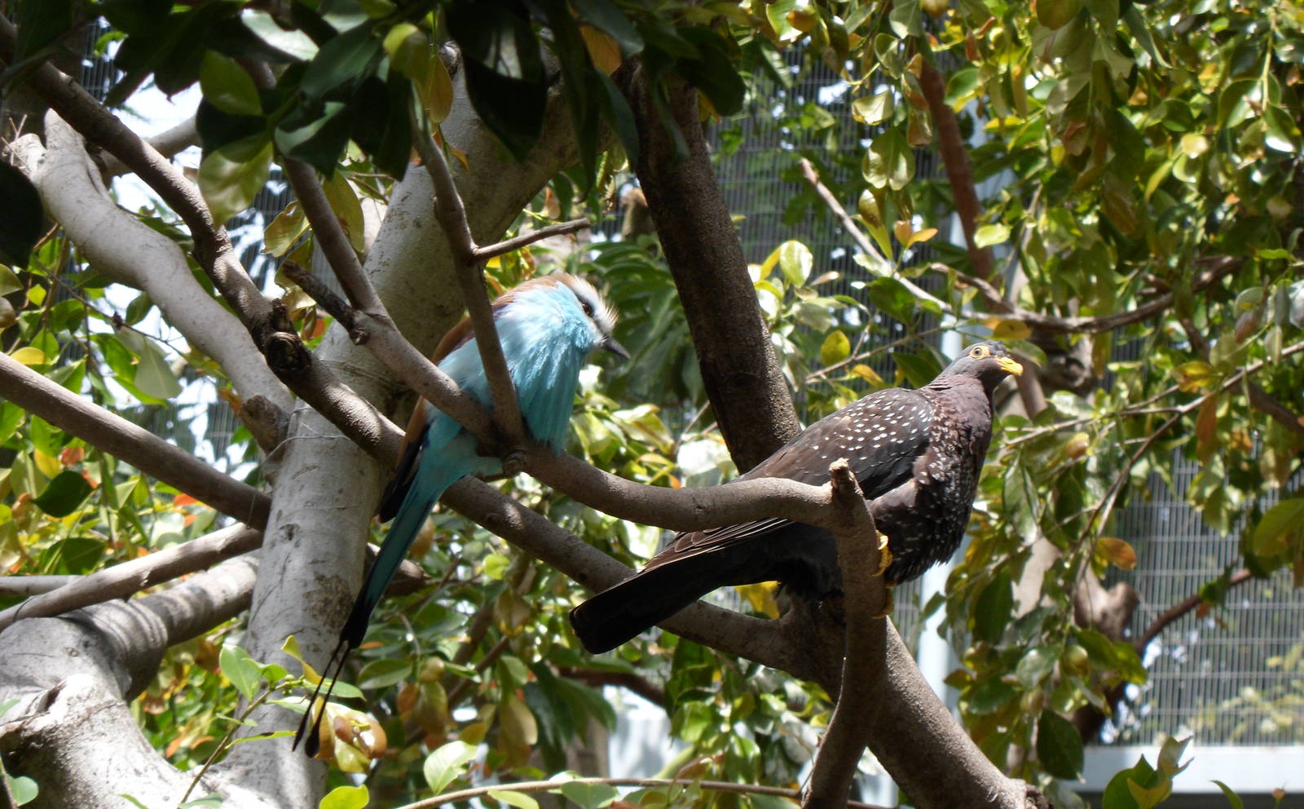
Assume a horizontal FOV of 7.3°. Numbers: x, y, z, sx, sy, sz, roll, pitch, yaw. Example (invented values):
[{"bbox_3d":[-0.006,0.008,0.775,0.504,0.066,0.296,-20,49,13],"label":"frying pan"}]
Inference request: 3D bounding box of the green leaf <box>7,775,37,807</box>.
[{"bbox_3d":[-0.445,0.272,7.181,0.022,0.025,0.011,35,-17,5],"label":"green leaf"}]

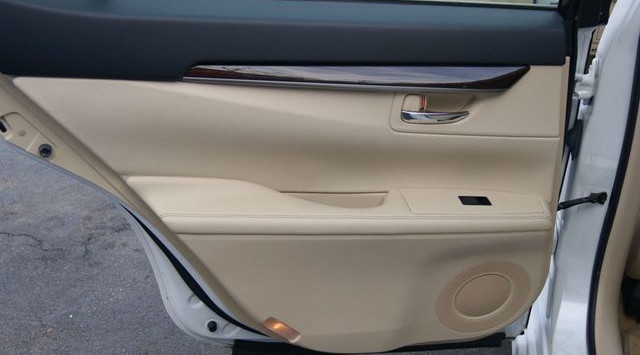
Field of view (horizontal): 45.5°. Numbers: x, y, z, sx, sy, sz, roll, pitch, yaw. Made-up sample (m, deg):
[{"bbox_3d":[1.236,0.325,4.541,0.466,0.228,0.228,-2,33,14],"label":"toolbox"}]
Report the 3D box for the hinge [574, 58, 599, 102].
[{"bbox_3d":[0.475,-0.173,1.360,0.034,0.070,0.038,0,19,-5],"label":"hinge"}]

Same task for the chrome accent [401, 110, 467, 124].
[{"bbox_3d":[0.191,-0.100,1.270,0.110,0.019,0.020,0,19,-5],"label":"chrome accent"}]

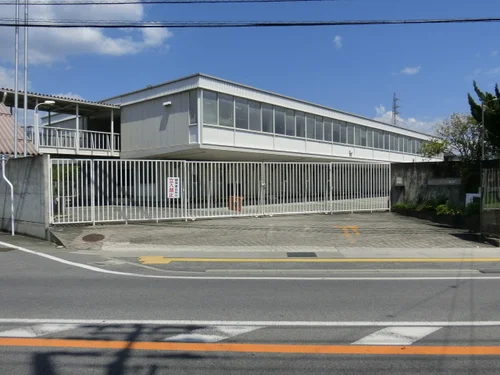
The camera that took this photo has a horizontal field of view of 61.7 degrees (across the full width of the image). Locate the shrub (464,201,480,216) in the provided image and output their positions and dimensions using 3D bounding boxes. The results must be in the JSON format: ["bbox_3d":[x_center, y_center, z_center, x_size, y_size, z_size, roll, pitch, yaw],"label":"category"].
[{"bbox_3d":[7.330,0.692,13.800,0.520,0.550,0.570,-1,2,-45],"label":"shrub"}]

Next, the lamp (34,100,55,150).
[{"bbox_3d":[-8.300,-1.200,17.000,0.850,4.600,0.250,0,1,21],"label":"lamp"}]

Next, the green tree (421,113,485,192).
[{"bbox_3d":[7.800,-1.000,16.000,2.700,3.750,2.600,0,1,0],"label":"green tree"}]

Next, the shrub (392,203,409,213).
[{"bbox_3d":[5.964,0.793,16.600,0.580,0.420,0.650,-1,2,-45],"label":"shrub"}]

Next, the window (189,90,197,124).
[{"bbox_3d":[-2.765,-3.900,20.500,0.580,1.660,0.100,1,2,41],"label":"window"}]

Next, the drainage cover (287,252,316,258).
[{"bbox_3d":[1.229,1.600,9.900,0.690,0.050,0.580,0,1,3],"label":"drainage cover"}]

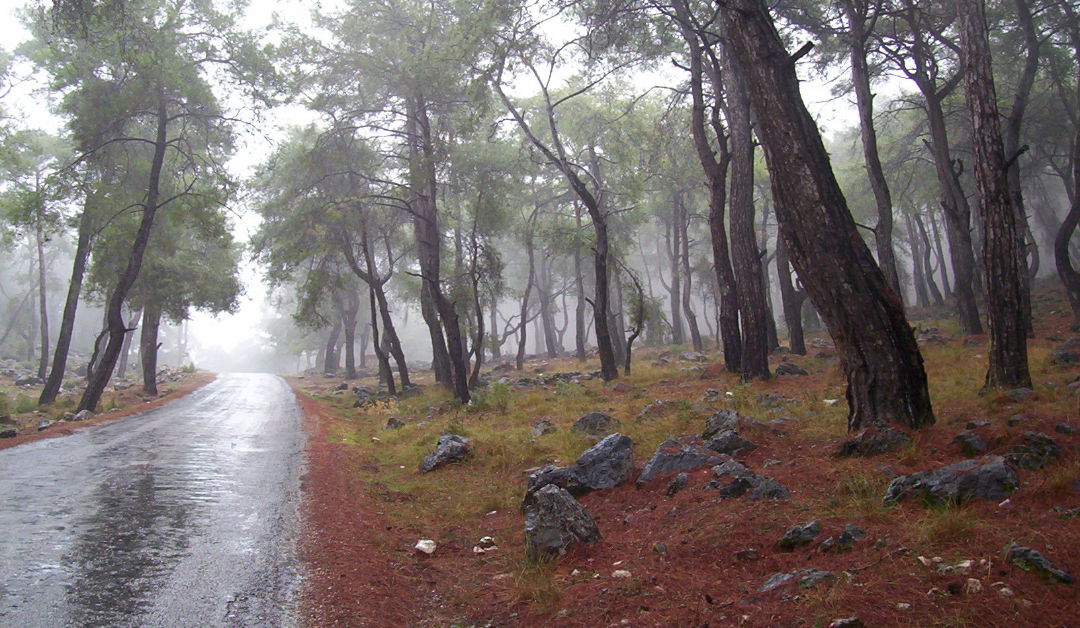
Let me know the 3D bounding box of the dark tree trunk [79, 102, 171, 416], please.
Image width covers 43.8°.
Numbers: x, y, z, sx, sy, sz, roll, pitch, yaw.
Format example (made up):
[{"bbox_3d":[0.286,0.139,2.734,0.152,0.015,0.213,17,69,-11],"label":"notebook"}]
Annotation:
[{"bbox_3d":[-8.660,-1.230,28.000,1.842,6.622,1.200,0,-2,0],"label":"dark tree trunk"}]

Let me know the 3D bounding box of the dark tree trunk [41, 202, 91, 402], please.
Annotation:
[{"bbox_3d":[-13.009,-0.378,37.000,0.500,5.730,0.470,10,-2,0],"label":"dark tree trunk"}]

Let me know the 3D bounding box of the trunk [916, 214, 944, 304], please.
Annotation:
[{"bbox_3d":[9.886,-1.366,34.000,0.725,2.369,0.450,0,-2,0],"label":"trunk"}]

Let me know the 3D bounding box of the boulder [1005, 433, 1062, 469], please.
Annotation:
[{"bbox_3d":[3.232,0.898,8.800,0.357,0.254,0.320,0,-2,0],"label":"boulder"}]

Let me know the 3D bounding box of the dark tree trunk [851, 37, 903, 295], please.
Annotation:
[{"bbox_3d":[5.667,-2.295,22.500,0.941,4.799,0.650,0,-2,0],"label":"dark tree trunk"}]

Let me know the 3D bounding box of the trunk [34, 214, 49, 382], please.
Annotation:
[{"bbox_3d":[-19.280,-0.740,52.000,0.420,6.604,0.400,-2,-2,0],"label":"trunk"}]

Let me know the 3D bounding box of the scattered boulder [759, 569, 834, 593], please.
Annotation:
[{"bbox_3d":[1.280,1.329,6.700,0.375,0.087,0.240,0,-2,0],"label":"scattered boulder"}]

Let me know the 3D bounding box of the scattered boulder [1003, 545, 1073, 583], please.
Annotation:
[{"bbox_3d":[2.336,1.173,6.300,0.320,0.170,0.220,0,-2,0],"label":"scattered boulder"}]

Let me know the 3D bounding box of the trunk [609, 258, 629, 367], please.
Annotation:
[{"bbox_3d":[2.053,-0.044,35.000,0.516,2.832,0.450,0,-2,0],"label":"trunk"}]

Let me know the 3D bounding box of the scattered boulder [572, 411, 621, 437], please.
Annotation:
[{"bbox_3d":[0.680,1.330,16.300,0.570,0.310,0.450,0,-2,0],"label":"scattered boulder"}]

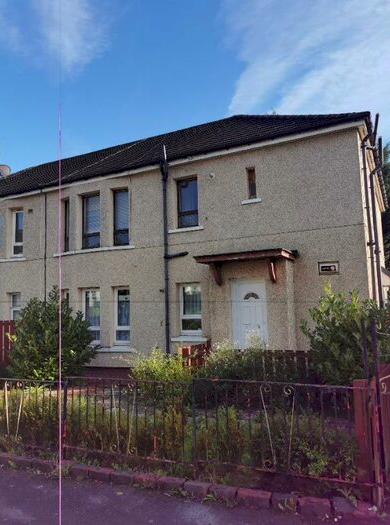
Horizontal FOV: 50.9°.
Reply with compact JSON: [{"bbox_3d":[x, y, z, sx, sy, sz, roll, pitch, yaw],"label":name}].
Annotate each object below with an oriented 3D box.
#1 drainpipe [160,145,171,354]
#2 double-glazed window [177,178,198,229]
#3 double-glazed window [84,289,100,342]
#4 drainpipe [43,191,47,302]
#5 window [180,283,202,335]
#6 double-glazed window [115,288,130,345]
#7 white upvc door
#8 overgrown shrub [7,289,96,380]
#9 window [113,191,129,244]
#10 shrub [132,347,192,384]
[{"bbox_3d":[-0.732,-0.053,10.644,0.140,6.092,0.140,-5,-7,26],"label":"drainpipe"},{"bbox_3d":[-0.195,-1.552,10.806,0.670,1.349,0.090,-5,-7,26],"label":"double-glazed window"},{"bbox_3d":[-2.941,1.588,11.868,0.716,1.618,0.090,-5,-7,26],"label":"double-glazed window"},{"bbox_3d":[-4.616,0.705,12.506,0.090,5.952,0.100,-5,-7,26],"label":"drainpipe"},{"bbox_3d":[-0.097,1.202,10.512,0.679,1.321,0.090,-5,-7,26],"label":"window"},{"bbox_3d":[-1.972,1.504,11.402,0.586,1.618,0.090,-5,-7,26],"label":"double-glazed window"},{"bbox_3d":[1.242,1.433,9.089,0.828,2.074,0.080,-5,-7,26],"label":"white upvc door"},{"bbox_3d":[-3.723,1.894,10.700,2.200,2.450,2.000,-5,-7,26],"label":"overgrown shrub"},{"bbox_3d":[-2.062,-1.270,11.694,0.586,1.618,0.090,-5,-7,26],"label":"window"},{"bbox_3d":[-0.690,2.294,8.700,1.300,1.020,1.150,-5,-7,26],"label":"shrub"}]

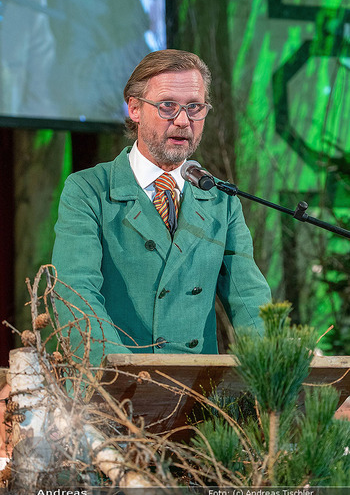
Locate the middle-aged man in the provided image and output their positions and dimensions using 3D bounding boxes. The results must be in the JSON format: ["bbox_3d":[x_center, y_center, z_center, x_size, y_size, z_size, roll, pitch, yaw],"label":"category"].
[{"bbox_3d":[-0.040,0.440,2.740,0.580,1.810,0.470,1,-3,-20],"label":"middle-aged man"}]

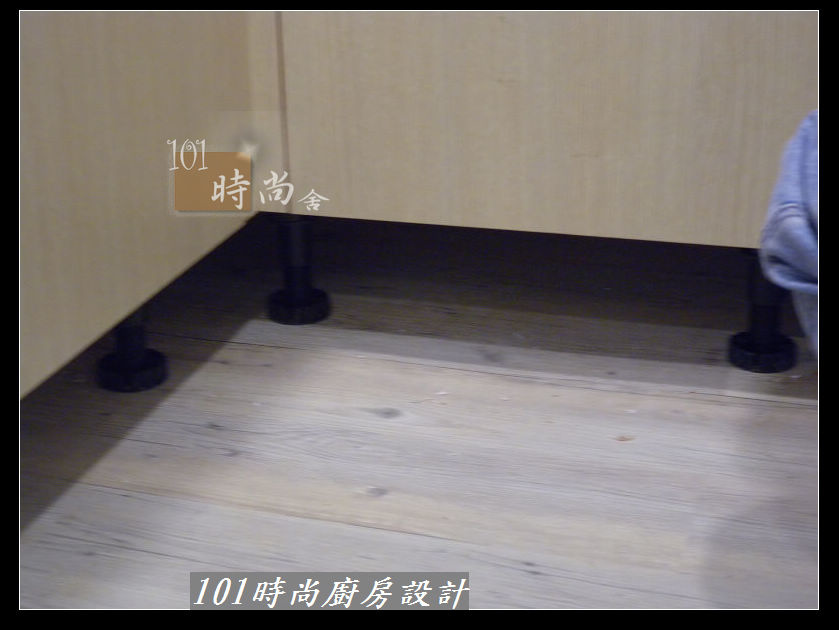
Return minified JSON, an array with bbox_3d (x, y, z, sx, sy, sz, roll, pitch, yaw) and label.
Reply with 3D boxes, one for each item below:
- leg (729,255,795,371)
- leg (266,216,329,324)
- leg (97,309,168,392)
[{"bbox_3d":[0.311,-0.011,1.370,0.061,0.113,0.061,6,22,17],"label":"leg"},{"bbox_3d":[-0.120,-0.053,1.497,0.061,0.113,0.061,-1,21,0],"label":"leg"},{"bbox_3d":[-0.257,0.004,1.350,0.061,0.113,0.061,6,22,17],"label":"leg"}]

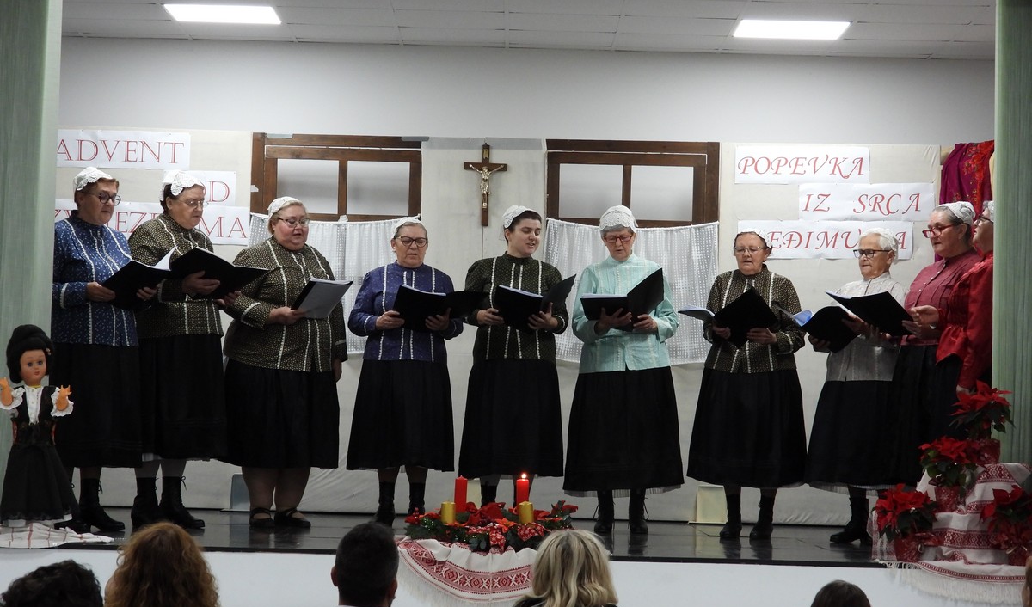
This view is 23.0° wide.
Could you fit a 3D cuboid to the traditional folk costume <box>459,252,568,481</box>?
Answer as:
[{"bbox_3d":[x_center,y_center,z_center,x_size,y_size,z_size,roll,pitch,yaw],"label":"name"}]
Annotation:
[{"bbox_3d":[-0.007,0.328,13.150,0.570,1.200,0.480,2,-2,-3],"label":"traditional folk costume"}]

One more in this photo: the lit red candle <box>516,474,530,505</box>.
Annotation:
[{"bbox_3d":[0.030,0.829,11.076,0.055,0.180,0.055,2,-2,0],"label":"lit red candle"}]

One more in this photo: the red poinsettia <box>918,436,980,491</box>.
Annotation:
[{"bbox_3d":[1.877,0.699,10.983,0.250,0.235,0.250,2,-2,0],"label":"red poinsettia"}]

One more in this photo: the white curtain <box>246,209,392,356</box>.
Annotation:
[{"bbox_3d":[-0.999,-0.106,13.924,0.930,0.770,0.060,2,-2,0],"label":"white curtain"}]

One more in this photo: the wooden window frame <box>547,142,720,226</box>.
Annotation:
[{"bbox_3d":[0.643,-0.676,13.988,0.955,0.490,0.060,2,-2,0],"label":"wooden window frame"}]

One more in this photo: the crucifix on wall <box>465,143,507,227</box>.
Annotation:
[{"bbox_3d":[-0.166,-0.663,14.212,0.240,0.465,0.050,2,-2,0],"label":"crucifix on wall"}]

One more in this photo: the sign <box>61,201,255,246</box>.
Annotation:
[{"bbox_3d":[-2.084,-0.454,14.233,1.180,0.212,0.010,2,-2,0],"label":"sign"}]

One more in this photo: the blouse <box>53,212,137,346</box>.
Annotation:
[{"bbox_3d":[-2.010,-0.112,12.000,0.500,0.640,0.420,3,-3,-38],"label":"blouse"}]

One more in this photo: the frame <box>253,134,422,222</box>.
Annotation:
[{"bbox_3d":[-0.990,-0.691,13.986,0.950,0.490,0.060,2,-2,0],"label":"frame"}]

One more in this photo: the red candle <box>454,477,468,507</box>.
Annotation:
[{"bbox_3d":[-0.245,0.853,11.350,0.054,0.162,0.054,2,-2,0],"label":"red candle"}]

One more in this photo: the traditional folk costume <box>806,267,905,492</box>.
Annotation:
[{"bbox_3d":[1.641,0.375,12.197,0.510,1.050,0.440,0,-3,30],"label":"traditional folk costume"}]

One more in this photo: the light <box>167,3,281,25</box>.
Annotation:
[{"bbox_3d":[-1.549,-1.540,13.396,0.600,0.050,0.600,2,-2,0],"label":"light"}]

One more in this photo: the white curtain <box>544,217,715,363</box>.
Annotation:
[{"bbox_3d":[0.648,-0.060,14.192,0.980,0.810,0.060,2,-2,0],"label":"white curtain"}]

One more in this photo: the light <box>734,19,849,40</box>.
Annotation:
[{"bbox_3d":[1.453,-1.465,13.380,0.600,0.040,0.600,2,-2,0],"label":"light"}]

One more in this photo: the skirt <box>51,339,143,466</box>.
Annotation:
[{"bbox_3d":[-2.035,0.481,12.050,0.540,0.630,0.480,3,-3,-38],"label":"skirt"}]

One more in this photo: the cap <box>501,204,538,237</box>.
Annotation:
[{"bbox_3d":[0.015,-0.428,13.077,0.165,0.155,0.180,3,-3,-30],"label":"cap"}]

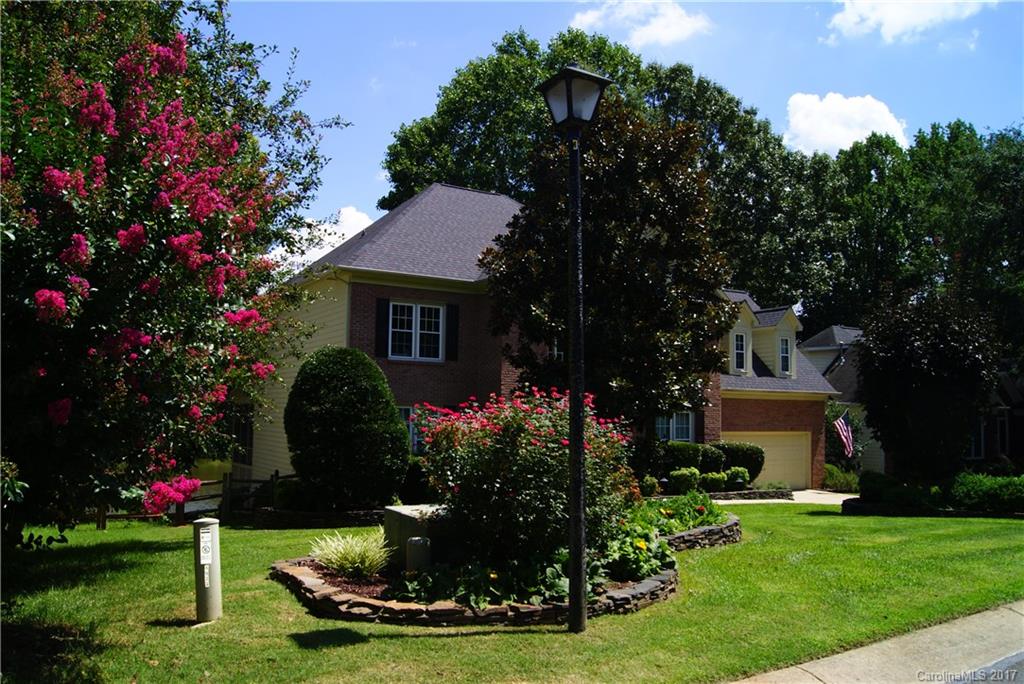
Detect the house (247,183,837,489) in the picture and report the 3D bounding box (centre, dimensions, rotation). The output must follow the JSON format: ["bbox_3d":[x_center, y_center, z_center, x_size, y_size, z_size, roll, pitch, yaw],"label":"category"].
[{"bbox_3d":[1.710,0.044,28.807,20.200,10.900,11.800,4,-6,-33],"label":"house"}]

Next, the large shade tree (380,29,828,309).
[{"bbox_3d":[5.056,-5.275,42.000,23.500,24.300,19.000,1,-5,7],"label":"large shade tree"}]

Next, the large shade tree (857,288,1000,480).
[{"bbox_3d":[12.677,1.514,23.500,4.000,6.000,3.900,-1,-5,28],"label":"large shade tree"}]

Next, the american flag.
[{"bbox_3d":[12.640,3.527,29.300,0.350,1.850,0.780,4,-6,-33],"label":"american flag"}]

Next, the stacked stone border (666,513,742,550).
[{"bbox_3d":[2.696,2.714,10.935,2.000,0.360,0.900,4,-6,-33],"label":"stacked stone border"}]

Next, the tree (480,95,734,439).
[{"bbox_3d":[2.561,-1.230,20.297,6.700,10.990,6.400,0,-5,0],"label":"tree"}]

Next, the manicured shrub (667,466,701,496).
[{"bbox_3d":[5.567,4.470,24.800,1.020,0.920,1.000,0,-5,13],"label":"manicured shrub"}]

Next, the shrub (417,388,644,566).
[{"bbox_3d":[0.156,1.387,7.750,2.200,1.820,2.000,1,-5,1],"label":"shrub"}]

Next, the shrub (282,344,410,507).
[{"bbox_3d":[-3.489,1.803,16.200,2.600,3.420,2.600,4,-6,-33],"label":"shrub"}]

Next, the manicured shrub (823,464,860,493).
[{"bbox_3d":[12.564,5.205,29.300,1.450,1.100,1.300,-1,-5,23],"label":"manicured shrub"}]

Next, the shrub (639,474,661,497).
[{"bbox_3d":[4.259,4.445,23.800,0.680,0.680,0.680,0,-5,10],"label":"shrub"}]

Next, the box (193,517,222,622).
[{"bbox_3d":[-2.259,1.688,5.700,0.190,0.770,0.190,-1,-5,-22],"label":"box"}]

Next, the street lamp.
[{"bbox_3d":[0.496,0.024,5.902,0.390,4.270,0.390,4,-6,-33],"label":"street lamp"}]

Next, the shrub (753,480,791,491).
[{"bbox_3d":[8.882,4.946,26.300,1.300,0.420,0.900,0,-5,19],"label":"shrub"}]

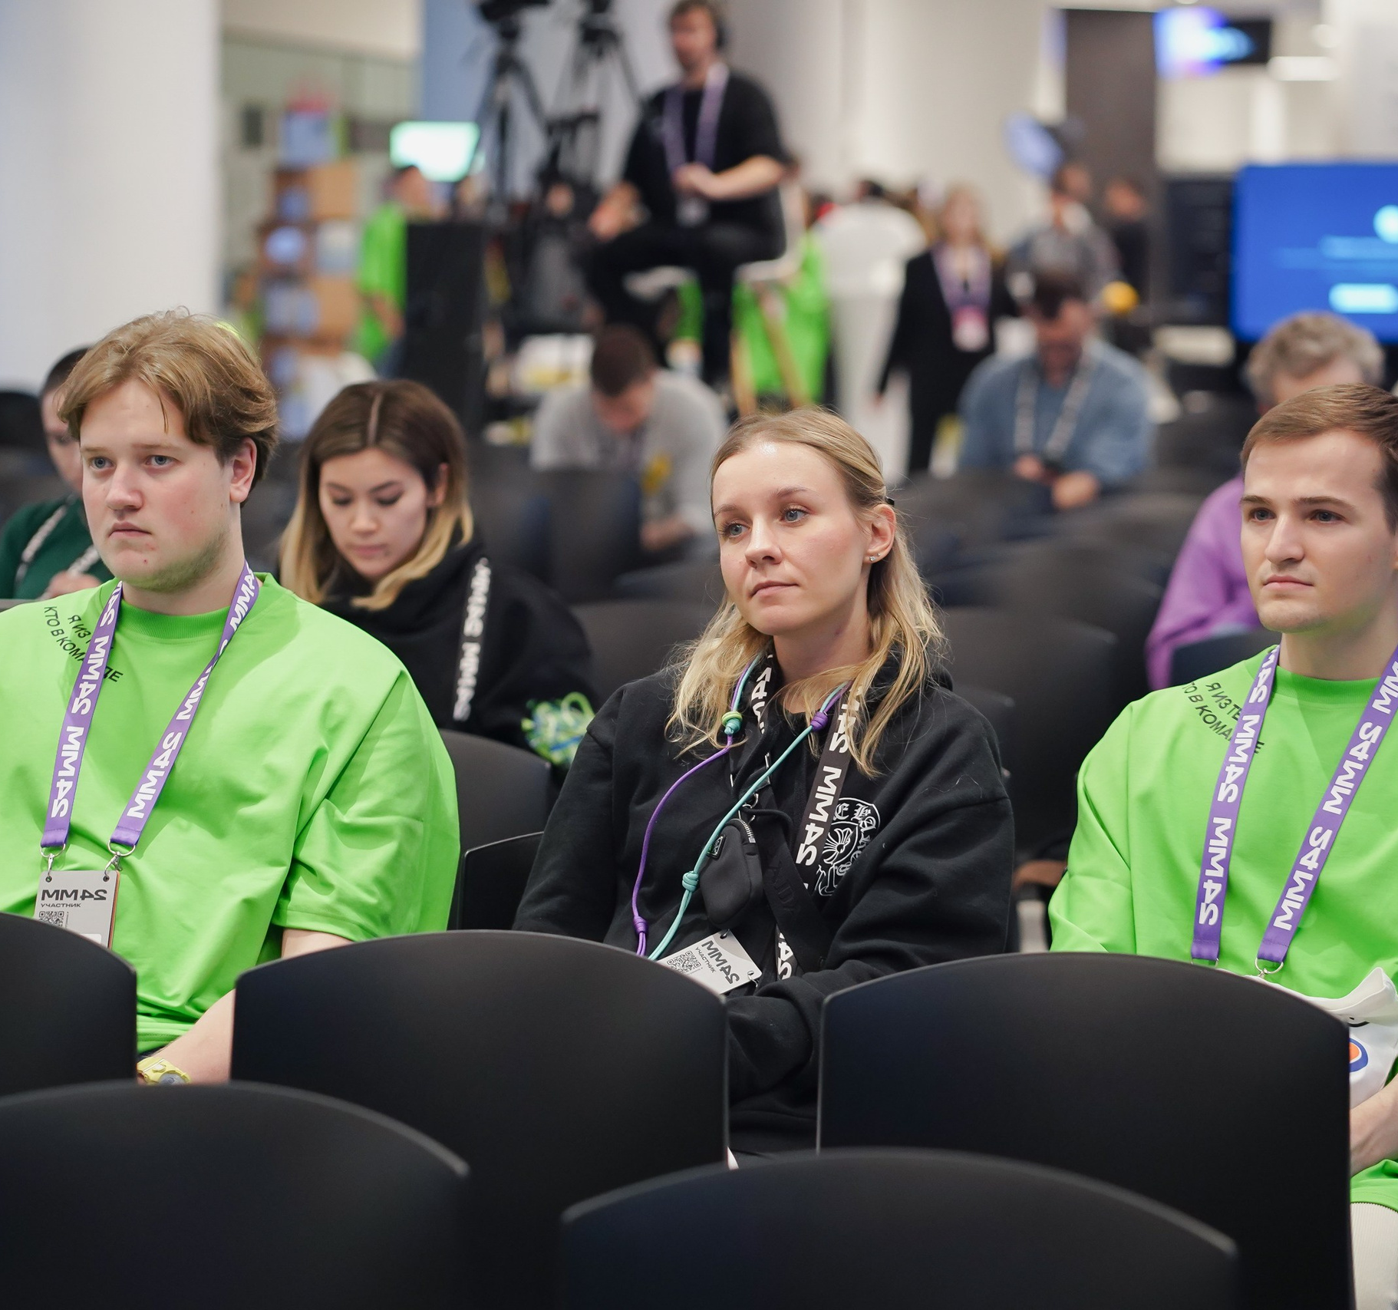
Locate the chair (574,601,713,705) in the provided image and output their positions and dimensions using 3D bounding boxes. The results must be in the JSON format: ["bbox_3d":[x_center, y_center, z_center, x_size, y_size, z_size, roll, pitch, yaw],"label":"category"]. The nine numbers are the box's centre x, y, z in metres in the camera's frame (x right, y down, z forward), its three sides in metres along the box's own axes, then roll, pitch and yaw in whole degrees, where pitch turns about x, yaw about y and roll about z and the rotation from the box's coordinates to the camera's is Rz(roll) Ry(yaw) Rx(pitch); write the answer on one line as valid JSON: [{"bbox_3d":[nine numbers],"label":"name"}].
[{"bbox_3d":[-0.100,0.326,7.307,0.480,0.800,0.530,2,5,13],"label":"chair"}]

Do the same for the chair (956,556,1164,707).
[{"bbox_3d":[0.596,0.245,8.307,0.480,0.800,0.530,2,5,13],"label":"chair"}]

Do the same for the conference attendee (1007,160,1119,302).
[{"bbox_3d":[1.403,-1.071,17.776,0.480,1.720,0.380,-2,6,-20],"label":"conference attendee"}]

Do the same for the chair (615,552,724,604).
[{"bbox_3d":[-0.012,0.227,8.457,0.480,0.800,0.530,2,5,13],"label":"chair"}]

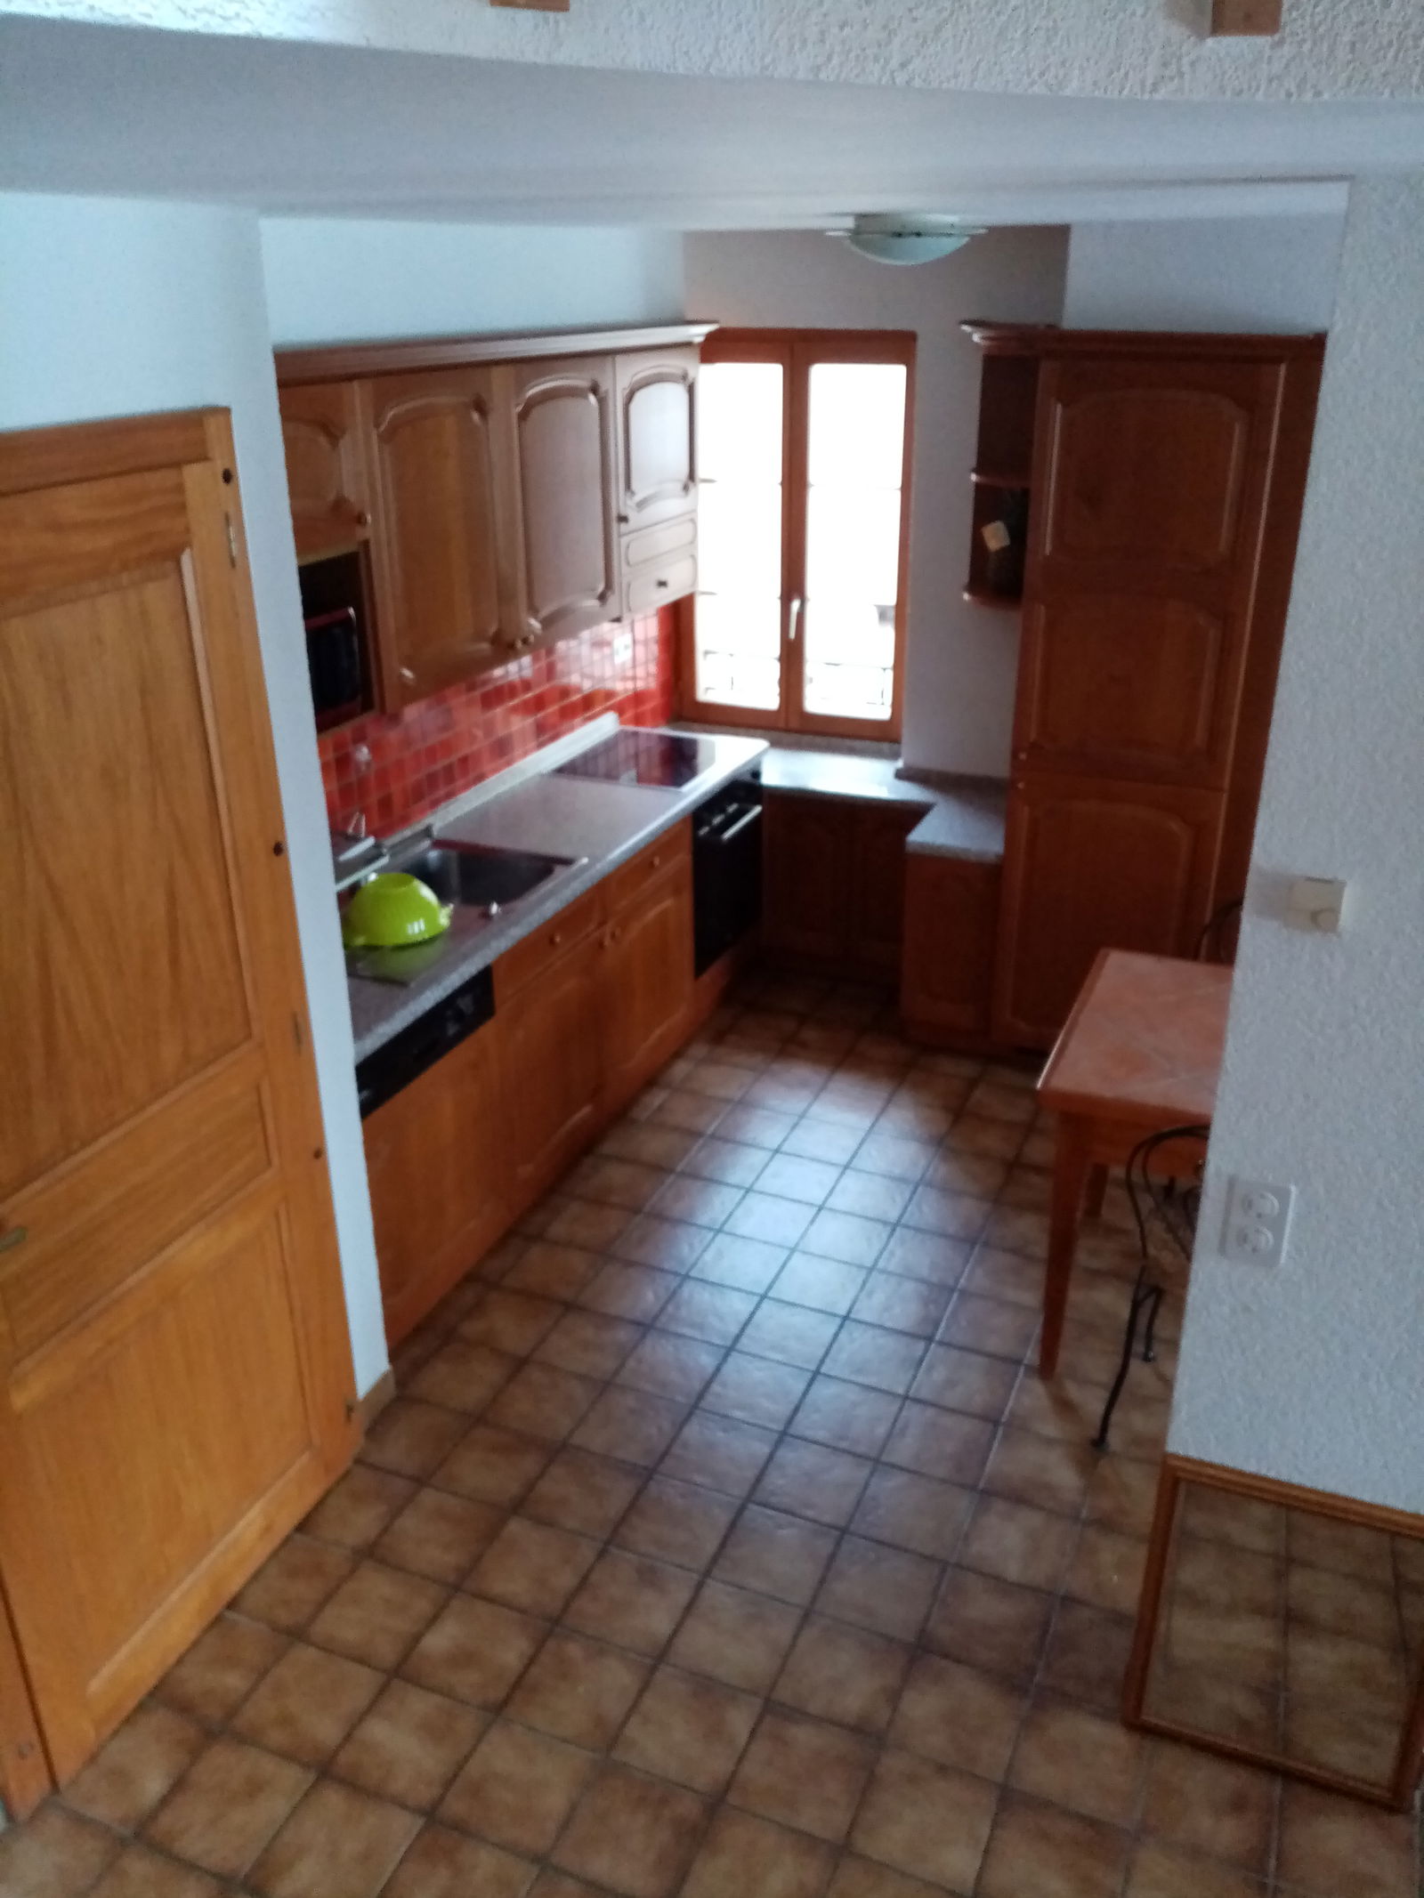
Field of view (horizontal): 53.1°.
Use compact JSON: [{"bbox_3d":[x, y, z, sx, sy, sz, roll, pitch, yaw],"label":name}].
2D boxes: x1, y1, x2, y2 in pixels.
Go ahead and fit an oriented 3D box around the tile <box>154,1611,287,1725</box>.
[{"bbox_3d":[-0.882,1.284,2.558,0.195,0.014,0.195,9,26,22],"label":"tile"}]

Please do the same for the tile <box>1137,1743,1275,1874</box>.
[{"bbox_3d":[0.815,1.383,2.302,0.200,0.010,0.200,9,25,22],"label":"tile"}]

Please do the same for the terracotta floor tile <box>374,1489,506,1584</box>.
[{"bbox_3d":[-0.535,1.165,2.823,0.195,0.014,0.195,9,26,22],"label":"terracotta floor tile"}]

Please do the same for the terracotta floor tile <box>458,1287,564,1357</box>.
[{"bbox_3d":[-0.492,0.920,3.522,0.197,0.010,0.197,9,26,22],"label":"terracotta floor tile"}]

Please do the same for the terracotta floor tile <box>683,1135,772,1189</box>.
[{"bbox_3d":[0.042,0.619,4.102,0.200,0.010,0.200,9,25,22],"label":"terracotta floor tile"}]

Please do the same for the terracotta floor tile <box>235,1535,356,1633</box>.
[{"bbox_3d":[-0.796,1.210,2.726,0.195,0.014,0.195,9,26,22],"label":"terracotta floor tile"}]

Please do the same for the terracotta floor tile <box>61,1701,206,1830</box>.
[{"bbox_3d":[-0.959,1.348,2.374,0.186,0.012,0.199,10,26,21],"label":"terracotta floor tile"}]

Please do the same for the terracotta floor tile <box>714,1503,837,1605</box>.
[{"bbox_3d":[0.128,1.210,2.849,0.197,0.010,0.197,9,26,22],"label":"terracotta floor tile"}]

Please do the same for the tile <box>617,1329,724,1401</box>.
[{"bbox_3d":[-0.093,0.965,3.299,0.200,0.010,0.200,9,25,22],"label":"tile"}]

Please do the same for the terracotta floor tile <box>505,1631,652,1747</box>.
[{"bbox_3d":[-0.232,1.300,2.507,0.195,0.014,0.195,9,26,22],"label":"terracotta floor tile"}]

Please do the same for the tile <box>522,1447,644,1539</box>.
[{"bbox_3d":[-0.259,1.116,2.918,0.199,0.012,0.199,10,26,21],"label":"tile"}]

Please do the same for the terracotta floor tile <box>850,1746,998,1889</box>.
[{"bbox_3d":[0.344,1.387,2.264,0.199,0.012,0.199,10,26,21],"label":"terracotta floor tile"}]

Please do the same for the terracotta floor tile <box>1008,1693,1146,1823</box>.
[{"bbox_3d":[0.611,1.351,2.373,0.195,0.014,0.195,9,26,22],"label":"terracotta floor tile"}]

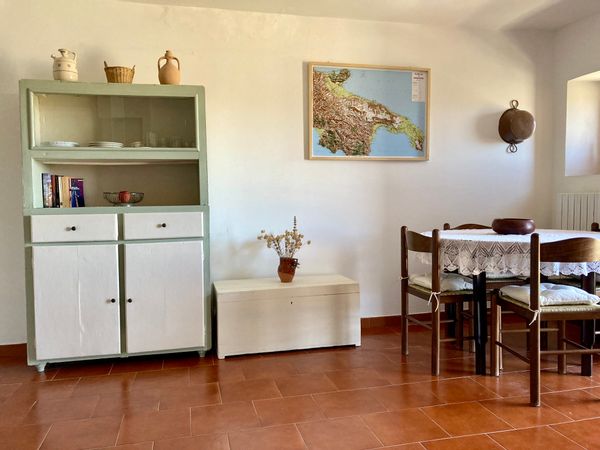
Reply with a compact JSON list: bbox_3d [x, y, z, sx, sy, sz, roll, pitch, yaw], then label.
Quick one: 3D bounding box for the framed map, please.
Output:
[{"bbox_3d":[0.559,-0.862,3.737,0.990,0.728,0.030,-2,3,-13],"label":"framed map"}]

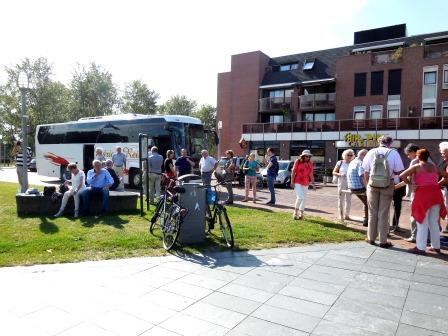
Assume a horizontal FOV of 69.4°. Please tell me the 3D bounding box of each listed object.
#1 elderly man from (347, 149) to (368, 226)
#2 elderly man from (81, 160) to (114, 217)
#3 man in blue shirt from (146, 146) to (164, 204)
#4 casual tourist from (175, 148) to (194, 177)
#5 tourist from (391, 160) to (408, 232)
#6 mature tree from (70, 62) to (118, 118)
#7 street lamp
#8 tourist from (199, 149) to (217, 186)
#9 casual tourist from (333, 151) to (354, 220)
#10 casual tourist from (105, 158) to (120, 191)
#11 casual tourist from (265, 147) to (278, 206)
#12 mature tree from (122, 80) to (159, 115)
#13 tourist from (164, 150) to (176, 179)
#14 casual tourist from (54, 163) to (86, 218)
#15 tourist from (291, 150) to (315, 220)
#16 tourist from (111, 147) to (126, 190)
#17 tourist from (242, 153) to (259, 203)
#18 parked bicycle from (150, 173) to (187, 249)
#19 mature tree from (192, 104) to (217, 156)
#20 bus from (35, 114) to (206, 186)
[{"bbox_3d":[2.963,0.412,7.100,0.500,1.660,0.520,-3,5,-45],"label":"elderly man"},{"bbox_3d":[-3.061,0.455,7.828,0.620,1.360,0.820,0,2,-9],"label":"elderly man"},{"bbox_3d":[-2.075,0.217,9.800,0.540,1.740,0.380,0,3,-6],"label":"man in blue shirt"},{"bbox_3d":[-1.261,0.249,10.200,0.600,1.700,0.400,1,3,11],"label":"casual tourist"},{"bbox_3d":[3.621,0.491,6.724,0.480,1.620,0.500,-1,3,-45],"label":"tourist"},{"bbox_3d":[-12.340,-4.720,30.833,5.000,10.300,5.000,0,2,-30],"label":"mature tree"},{"bbox_3d":[-5.578,-0.824,9.039,0.320,3.750,0.320,1,2,0],"label":"street lamp"},{"bbox_3d":[-0.545,0.260,10.572,0.550,1.720,0.380,0,2,-18],"label":"tourist"},{"bbox_3d":[2.777,0.385,7.550,0.500,1.650,0.380,-1,3,-18],"label":"casual tourist"},{"bbox_3d":[-3.043,0.384,8.950,0.700,1.280,0.520,-3,4,-41],"label":"casual tourist"},{"bbox_3d":[1.510,0.281,10.171,0.450,1.760,0.500,1,2,-6],"label":"casual tourist"},{"bbox_3d":[-7.743,-4.068,30.000,3.800,8.200,3.800,0,3,0],"label":"mature tree"},{"bbox_3d":[-1.621,0.274,9.800,0.380,1.630,0.460,4,5,45],"label":"tourist"},{"bbox_3d":[-3.598,0.484,7.629,0.520,1.300,0.850,2,2,23],"label":"casual tourist"},{"bbox_3d":[1.880,0.412,7.700,0.520,1.660,0.400,0,3,-9],"label":"tourist"},{"bbox_3d":[-3.862,0.083,11.900,0.560,1.750,0.360,0,3,-6],"label":"tourist"},{"bbox_3d":[0.868,0.331,10.400,0.520,1.630,0.380,1,3,11],"label":"tourist"},{"bbox_3d":[-0.986,0.732,5.671,0.550,1.100,1.750,11,-2,-21],"label":"parked bicycle"},{"bbox_3d":[-2.987,-5.421,56.333,5.400,10.300,5.400,1,2,0],"label":"mature tree"},{"bbox_3d":[-6.181,-0.797,17.819,11.250,3.470,2.550,2,2,32],"label":"bus"}]

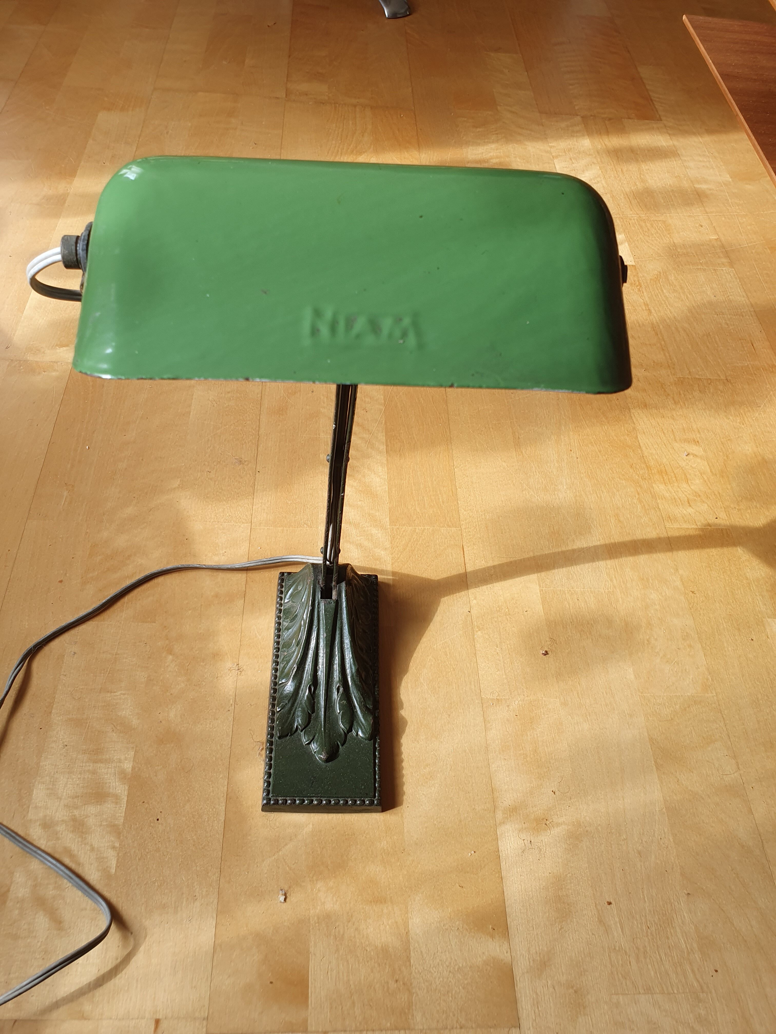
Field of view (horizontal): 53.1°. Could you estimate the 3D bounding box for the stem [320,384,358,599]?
[{"bbox_3d":[-0.034,-0.029,0.517,0.016,0.300,0.050,3,60,-6],"label":"stem"}]

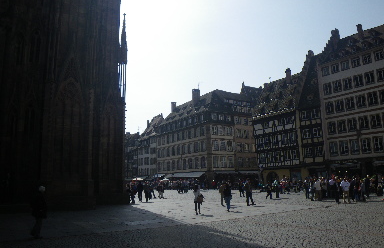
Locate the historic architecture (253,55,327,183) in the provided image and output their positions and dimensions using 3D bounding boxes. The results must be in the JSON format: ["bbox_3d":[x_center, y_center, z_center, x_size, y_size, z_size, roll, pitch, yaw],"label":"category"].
[{"bbox_3d":[17.911,-0.090,49.355,9.800,20.300,12.600,5,-12,-32],"label":"historic architecture"}]

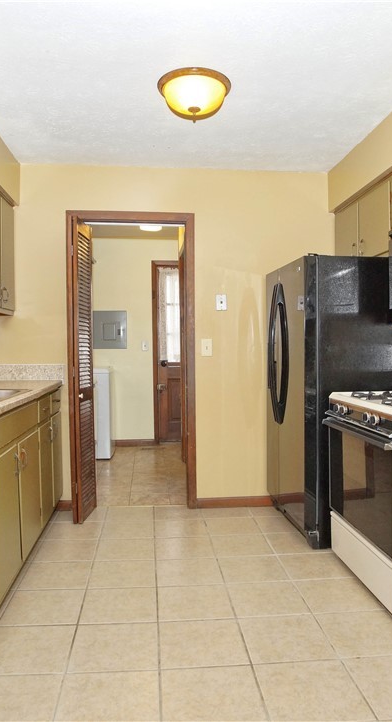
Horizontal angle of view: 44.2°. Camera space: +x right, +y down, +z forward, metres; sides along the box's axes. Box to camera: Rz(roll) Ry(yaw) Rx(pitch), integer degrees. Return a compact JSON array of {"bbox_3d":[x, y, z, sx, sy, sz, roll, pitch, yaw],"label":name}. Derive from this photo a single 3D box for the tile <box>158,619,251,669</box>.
[{"bbox_3d":[0.024,1.132,1.945,0.337,0.010,0.304,0,1,-5],"label":"tile"}]

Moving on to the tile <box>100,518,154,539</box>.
[{"bbox_3d":[-0.437,1.097,3.122,0.328,0.010,0.312,1,1,-6],"label":"tile"}]

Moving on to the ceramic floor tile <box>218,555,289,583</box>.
[{"bbox_3d":[0.306,1.118,2.592,0.337,0.010,0.304,0,1,-5],"label":"ceramic floor tile"}]

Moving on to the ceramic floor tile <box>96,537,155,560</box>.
[{"bbox_3d":[-0.405,1.111,2.835,0.337,0.010,0.304,0,1,-5],"label":"ceramic floor tile"}]

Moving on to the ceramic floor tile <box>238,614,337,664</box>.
[{"bbox_3d":[0.364,1.132,1.977,0.337,0.010,0.304,0,1,-5],"label":"ceramic floor tile"}]

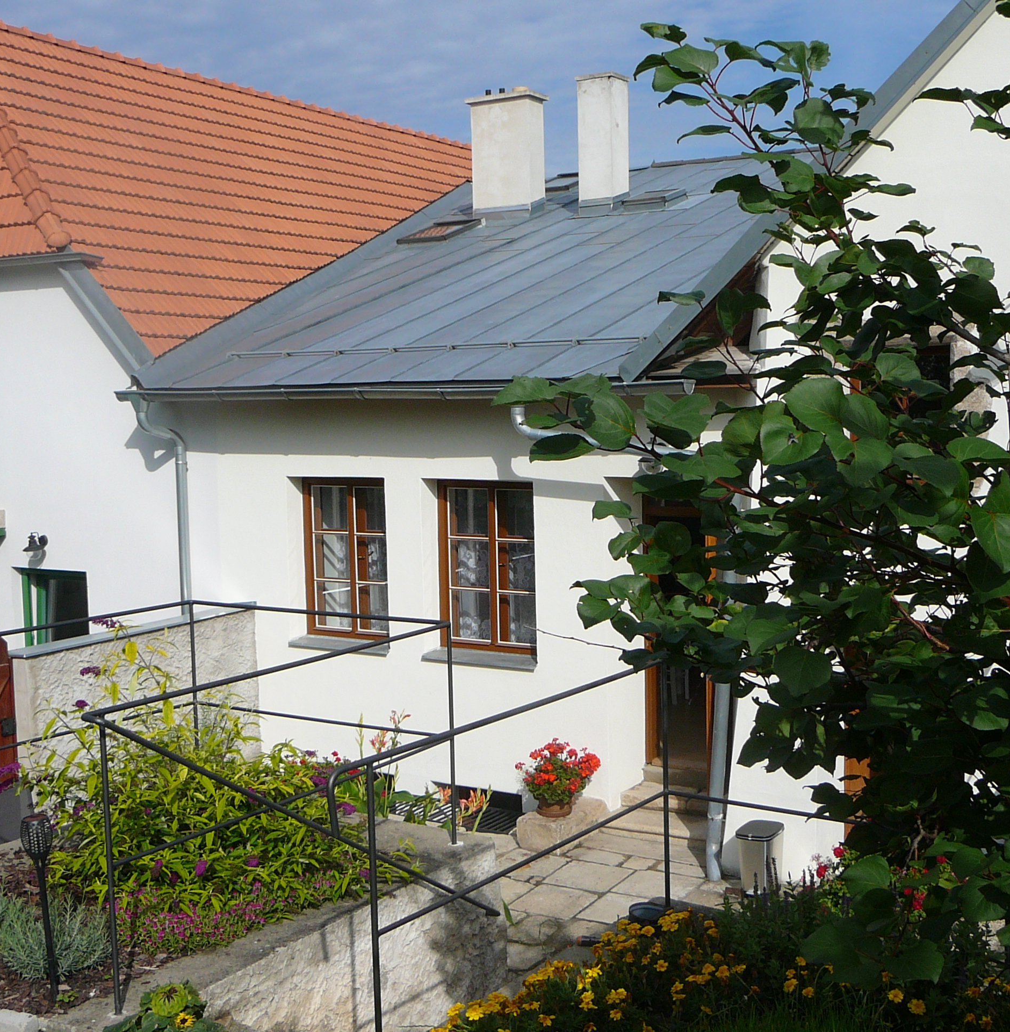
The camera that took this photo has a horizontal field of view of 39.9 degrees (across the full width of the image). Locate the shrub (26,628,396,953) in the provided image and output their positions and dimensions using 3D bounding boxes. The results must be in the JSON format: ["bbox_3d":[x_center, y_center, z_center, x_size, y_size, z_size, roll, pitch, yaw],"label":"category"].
[{"bbox_3d":[-1.500,1.267,7.102,1.800,1.350,1.450,-2,5,-12],"label":"shrub"}]

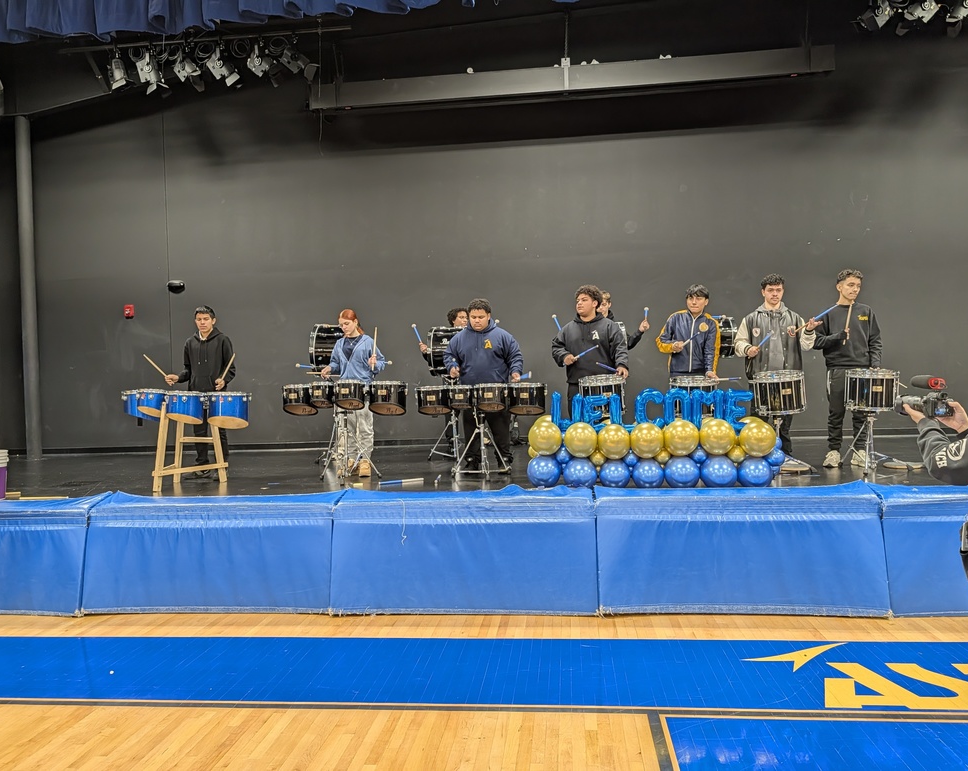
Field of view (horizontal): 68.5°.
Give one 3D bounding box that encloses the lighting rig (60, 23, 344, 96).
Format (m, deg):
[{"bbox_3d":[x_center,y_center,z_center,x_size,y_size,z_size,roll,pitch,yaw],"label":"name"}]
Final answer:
[{"bbox_3d":[-2.919,-3.383,7.400,3.000,0.500,0.400,-2,1,7],"label":"lighting rig"}]

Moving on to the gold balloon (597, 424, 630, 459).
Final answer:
[{"bbox_3d":[0.938,0.409,5.130,0.235,0.250,0.240,-2,0,7],"label":"gold balloon"}]

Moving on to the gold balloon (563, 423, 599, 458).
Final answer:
[{"bbox_3d":[0.729,0.413,5.340,0.250,0.262,0.260,-2,0,6],"label":"gold balloon"}]

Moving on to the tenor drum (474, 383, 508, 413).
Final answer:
[{"bbox_3d":[0.068,0.111,6.430,0.300,0.265,0.300,-2,0,6],"label":"tenor drum"}]

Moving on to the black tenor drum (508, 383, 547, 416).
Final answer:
[{"bbox_3d":[0.392,0.126,6.400,0.355,0.295,0.355,-2,0,12],"label":"black tenor drum"}]

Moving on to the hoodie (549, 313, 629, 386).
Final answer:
[{"bbox_3d":[1.002,-0.346,6.750,0.690,0.670,0.460,-2,0,19],"label":"hoodie"}]

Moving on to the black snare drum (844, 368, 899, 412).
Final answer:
[{"bbox_3d":[3.240,0.046,5.930,0.400,0.320,0.400,0,5,6],"label":"black snare drum"}]

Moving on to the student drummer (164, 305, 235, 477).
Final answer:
[{"bbox_3d":[-2.740,0.055,6.940,0.580,1.690,0.460,-2,0,3],"label":"student drummer"}]

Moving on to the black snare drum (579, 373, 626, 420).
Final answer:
[{"bbox_3d":[1.051,0.102,6.280,0.395,0.325,0.395,-3,9,6],"label":"black snare drum"}]

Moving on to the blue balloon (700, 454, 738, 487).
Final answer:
[{"bbox_3d":[1.732,0.638,5.230,0.255,0.255,0.255,-2,1,7],"label":"blue balloon"}]

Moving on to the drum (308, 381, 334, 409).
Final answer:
[{"bbox_3d":[-1.384,0.086,6.150,0.235,0.230,0.235,-2,0,12],"label":"drum"}]

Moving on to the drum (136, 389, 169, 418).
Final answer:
[{"bbox_3d":[-2.826,0.158,6.070,0.285,0.260,0.285,-2,0,18],"label":"drum"}]

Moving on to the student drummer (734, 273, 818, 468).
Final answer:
[{"bbox_3d":[2.633,-0.144,6.400,0.700,1.740,0.500,-2,1,17],"label":"student drummer"}]

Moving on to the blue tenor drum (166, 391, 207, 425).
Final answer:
[{"bbox_3d":[-2.569,0.189,6.120,0.335,0.290,0.335,-2,0,7],"label":"blue tenor drum"}]

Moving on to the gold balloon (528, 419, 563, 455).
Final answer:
[{"bbox_3d":[0.452,0.386,5.230,0.246,0.250,0.246,-2,0,7],"label":"gold balloon"}]

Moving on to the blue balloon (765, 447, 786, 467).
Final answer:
[{"bbox_3d":[2.046,0.504,5.000,0.140,0.130,0.140,-2,0,7],"label":"blue balloon"}]

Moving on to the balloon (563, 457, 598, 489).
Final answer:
[{"bbox_3d":[0.738,0.666,5.440,0.255,0.255,0.255,-2,1,7],"label":"balloon"}]

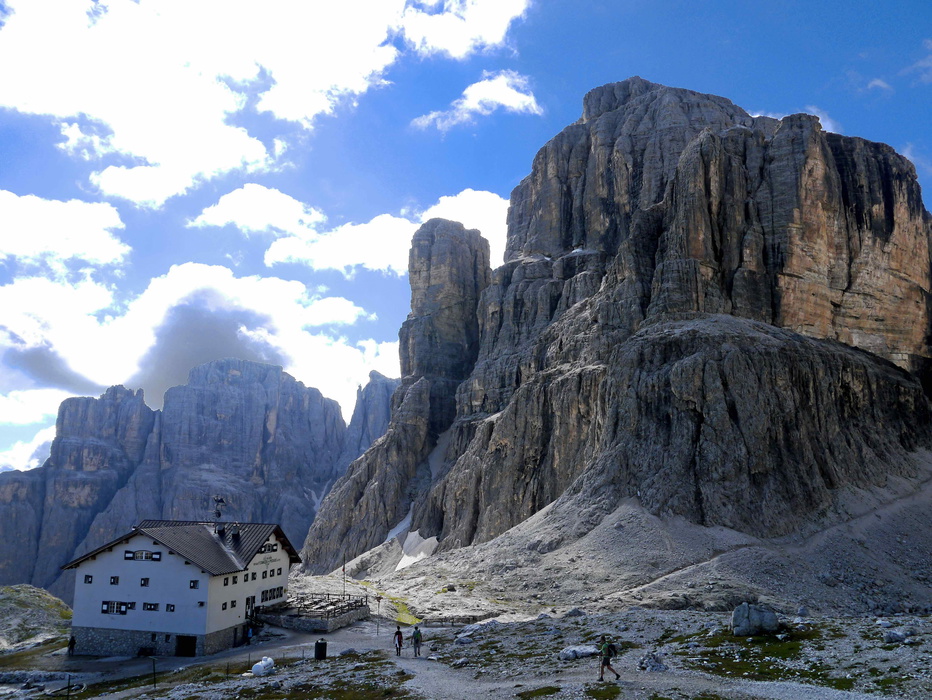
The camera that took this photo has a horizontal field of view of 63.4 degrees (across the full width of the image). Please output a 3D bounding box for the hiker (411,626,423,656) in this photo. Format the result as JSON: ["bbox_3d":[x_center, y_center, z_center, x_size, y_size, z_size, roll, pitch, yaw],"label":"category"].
[{"bbox_3d":[-3.020,17.801,45.984,0.620,1.740,0.550,3,-11,-12],"label":"hiker"}]

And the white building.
[{"bbox_3d":[-30.262,25.405,82.698,17.930,12.580,17.810,-3,-11,16],"label":"white building"}]

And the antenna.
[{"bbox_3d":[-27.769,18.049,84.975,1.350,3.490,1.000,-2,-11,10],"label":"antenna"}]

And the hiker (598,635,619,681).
[{"bbox_3d":[5.807,12.543,30.659,0.950,1.740,0.580,-1,-11,9],"label":"hiker"}]

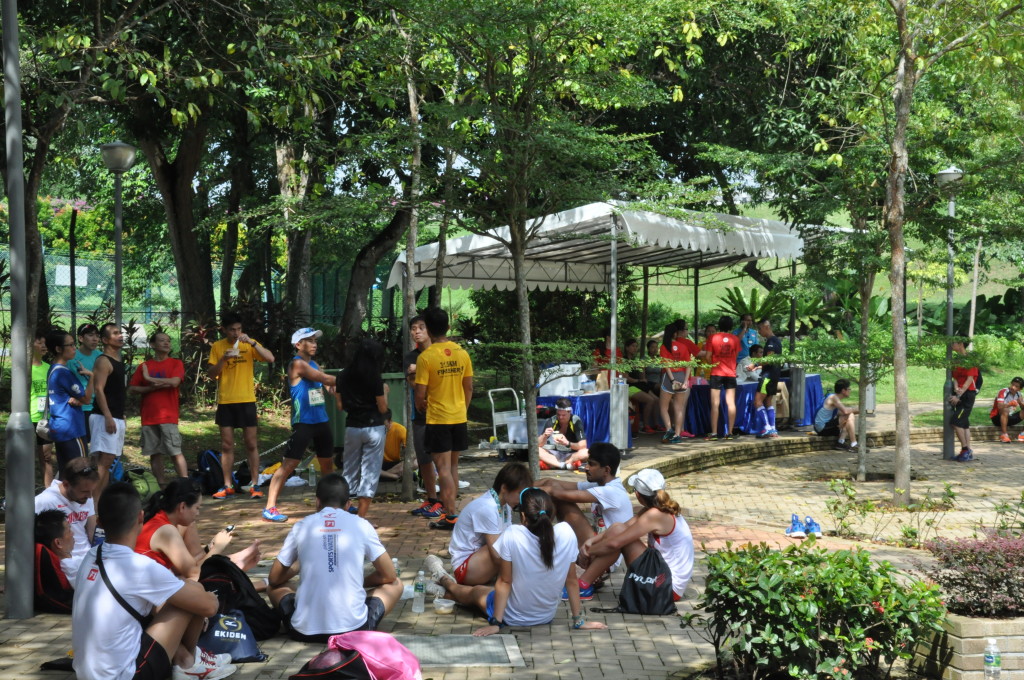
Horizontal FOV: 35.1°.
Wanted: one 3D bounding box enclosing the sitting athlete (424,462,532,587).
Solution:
[{"bbox_3d":[-0.126,1.105,9.939,0.700,0.725,0.500,0,1,-13],"label":"sitting athlete"}]

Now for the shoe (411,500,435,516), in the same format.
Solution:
[{"bbox_3d":[-0.714,1.367,13.234,0.280,0.120,0.100,-1,1,-38],"label":"shoe"}]

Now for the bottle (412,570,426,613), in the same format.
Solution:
[{"bbox_3d":[-0.503,1.370,8.810,0.066,0.220,0.066,1,0,0],"label":"bottle"}]

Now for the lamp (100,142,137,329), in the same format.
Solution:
[{"bbox_3d":[-4.955,-0.452,20.396,0.440,4.100,0.440,0,1,0],"label":"lamp"}]

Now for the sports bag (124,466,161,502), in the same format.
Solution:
[{"bbox_3d":[-3.160,1.260,13.900,0.340,0.340,0.280,1,0,-12],"label":"sports bag"}]

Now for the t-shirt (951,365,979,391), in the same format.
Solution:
[{"bbox_3d":[6.080,0.420,21.700,0.280,0.530,0.420,1,0,-30],"label":"t-shirt"}]

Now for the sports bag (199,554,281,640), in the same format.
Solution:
[{"bbox_3d":[-1.385,1.289,8.220,0.330,0.400,0.280,0,1,34],"label":"sports bag"}]

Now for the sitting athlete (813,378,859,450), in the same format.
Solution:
[{"bbox_3d":[4.730,1.080,23.200,0.780,1.030,0.480,0,0,28],"label":"sitting athlete"}]

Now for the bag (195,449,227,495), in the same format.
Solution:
[{"bbox_3d":[-2.990,1.335,16.300,0.340,0.460,0.260,0,0,-20],"label":"bag"}]

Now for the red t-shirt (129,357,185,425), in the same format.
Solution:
[{"bbox_3d":[-3.460,0.490,15.800,0.540,0.660,0.300,1,0,-12],"label":"red t-shirt"}]

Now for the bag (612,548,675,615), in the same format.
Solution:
[{"bbox_3d":[0.752,1.328,8.980,0.340,0.380,0.190,1,0,9],"label":"bag"}]

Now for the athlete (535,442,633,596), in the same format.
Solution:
[{"bbox_3d":[0.440,1.080,10.150,0.720,0.870,0.500,1,0,-9],"label":"athlete"}]

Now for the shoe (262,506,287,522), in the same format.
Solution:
[{"bbox_3d":[-1.879,1.373,12.880,0.275,0.115,0.100,1,1,38],"label":"shoe"}]

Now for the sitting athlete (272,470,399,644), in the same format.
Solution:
[{"bbox_3d":[-0.940,1.095,8.600,0.710,0.830,0.680,0,0,2],"label":"sitting athlete"}]

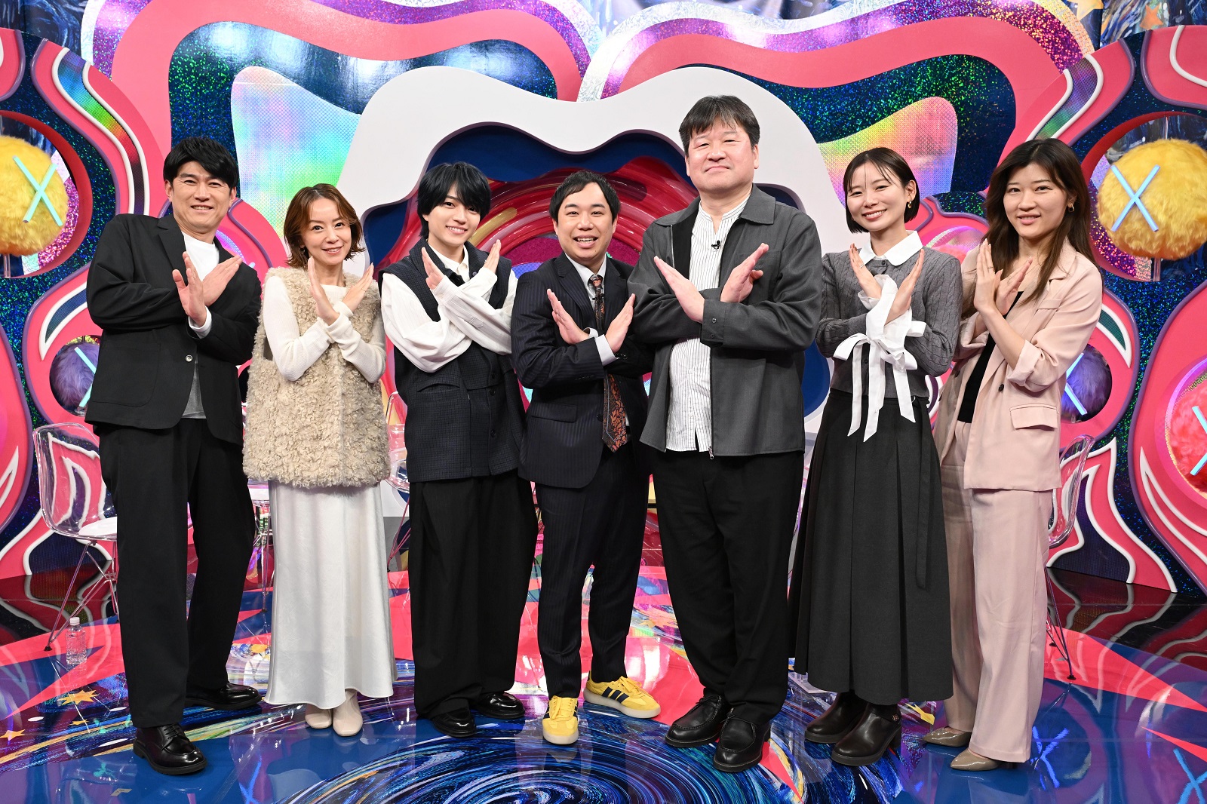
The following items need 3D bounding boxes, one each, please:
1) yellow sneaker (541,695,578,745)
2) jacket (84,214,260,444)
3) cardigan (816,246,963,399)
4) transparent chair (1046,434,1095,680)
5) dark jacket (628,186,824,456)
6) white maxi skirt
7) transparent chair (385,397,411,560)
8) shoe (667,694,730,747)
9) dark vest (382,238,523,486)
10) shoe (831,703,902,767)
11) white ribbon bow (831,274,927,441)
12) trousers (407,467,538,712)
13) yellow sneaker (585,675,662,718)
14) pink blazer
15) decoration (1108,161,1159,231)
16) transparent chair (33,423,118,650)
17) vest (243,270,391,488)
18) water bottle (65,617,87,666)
[{"bbox_3d":[-0.127,0.914,3.017,0.102,0.115,0.285,0,6,-3],"label":"yellow sneaker"},{"bbox_3d":[-1.204,-0.201,2.818,0.470,0.650,0.350,-4,7,-38],"label":"jacket"},{"bbox_3d":[0.798,-0.217,2.822,0.415,0.440,0.330,5,7,38],"label":"cardigan"},{"bbox_3d":[1.454,0.518,3.623,0.530,0.825,0.455,2,6,12],"label":"transparent chair"},{"bbox_3d":[0.329,-0.224,2.791,0.540,0.745,0.400,4,7,30],"label":"dark jacket"},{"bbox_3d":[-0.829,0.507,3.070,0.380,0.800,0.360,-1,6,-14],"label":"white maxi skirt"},{"bbox_3d":[-0.807,0.409,4.599,0.455,0.825,0.530,-1,6,-14],"label":"transparent chair"},{"bbox_3d":[0.285,0.918,2.983,0.108,0.115,0.290,4,7,30],"label":"shoe"},{"bbox_3d":[-0.448,-0.122,3.033,0.450,0.725,0.285,-3,7,-32],"label":"dark vest"},{"bbox_3d":[0.757,0.920,2.877,0.250,0.165,0.095,-4,7,-38],"label":"shoe"},{"bbox_3d":[0.730,-0.115,2.661,0.250,0.443,0.160,3,6,25],"label":"white ribbon bow"},{"bbox_3d":[-0.402,0.502,3.047,0.380,0.880,0.330,-2,6,-20],"label":"trousers"},{"bbox_3d":[0.060,0.912,3.196,0.275,0.110,0.104,4,7,34],"label":"yellow sneaker"},{"bbox_3d":[1.134,-0.096,2.757,0.340,0.670,0.440,-5,8,-44],"label":"pink blazer"},{"bbox_3d":[2.292,-0.888,4.344,0.040,0.280,0.190,-5,8,-44],"label":"decoration"},{"bbox_3d":[-1.798,0.488,3.748,0.530,0.825,0.455,2,6,17],"label":"transparent chair"},{"bbox_3d":[-0.853,-0.067,2.997,0.400,0.610,0.300,-1,6,-16],"label":"vest"},{"bbox_3d":[-1.841,0.832,3.504,0.067,0.153,0.067,-2,6,-20],"label":"water bottle"}]

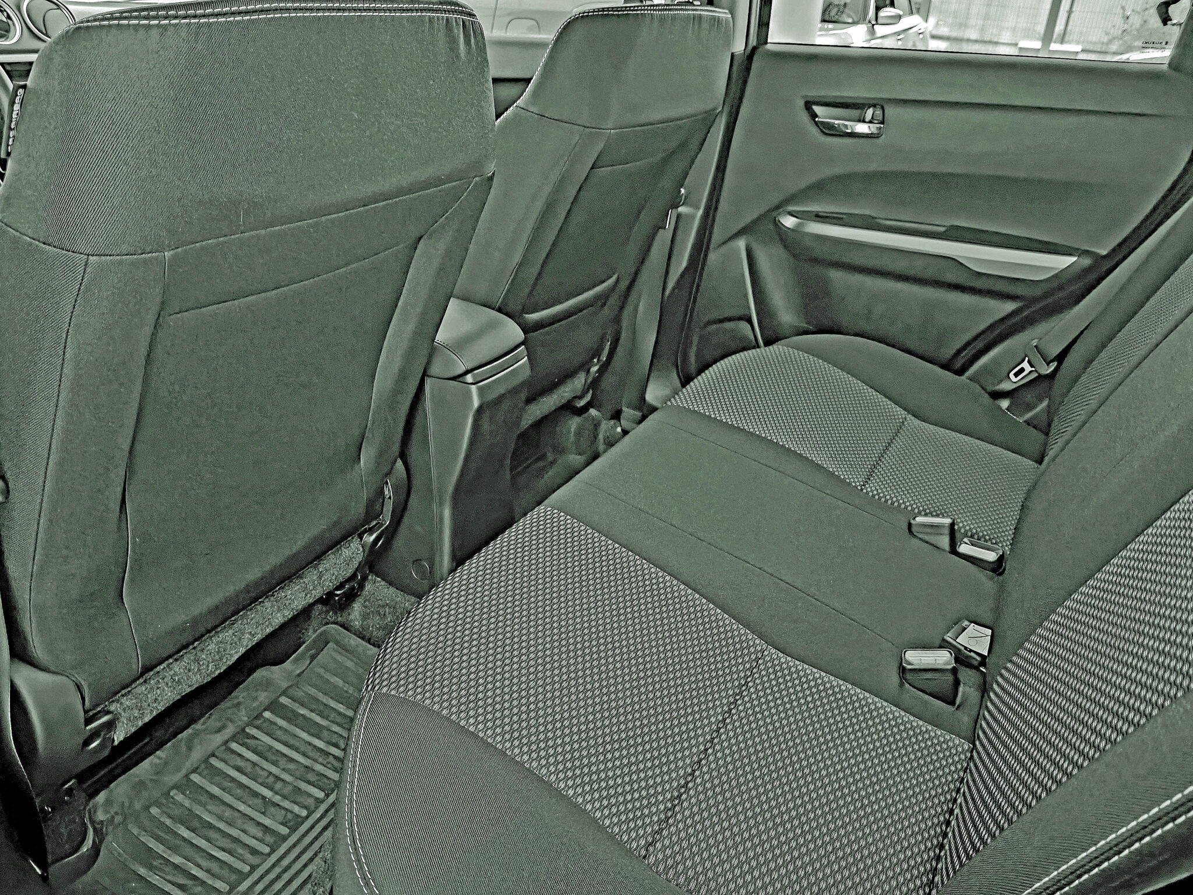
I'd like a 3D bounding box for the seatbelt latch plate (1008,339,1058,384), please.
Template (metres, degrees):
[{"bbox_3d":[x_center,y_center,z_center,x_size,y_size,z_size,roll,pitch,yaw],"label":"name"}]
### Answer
[{"bbox_3d":[0.727,-0.143,1.500,0.019,0.073,0.058,30,35,-31],"label":"seatbelt latch plate"}]

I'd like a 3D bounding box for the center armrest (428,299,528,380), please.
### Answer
[{"bbox_3d":[-0.260,-0.178,1.320,0.287,0.071,0.163,15,29,25],"label":"center armrest"}]

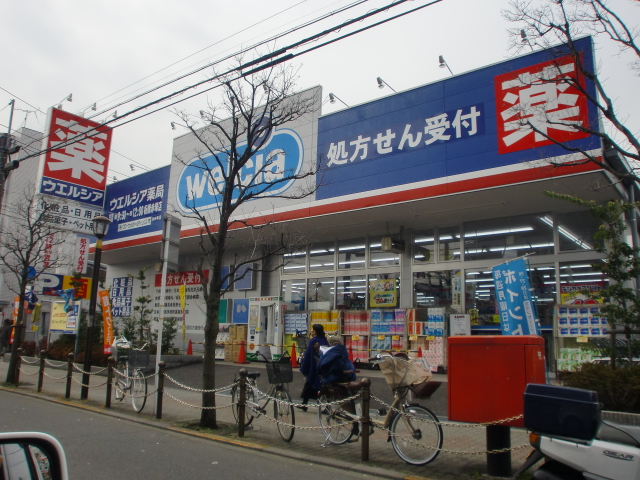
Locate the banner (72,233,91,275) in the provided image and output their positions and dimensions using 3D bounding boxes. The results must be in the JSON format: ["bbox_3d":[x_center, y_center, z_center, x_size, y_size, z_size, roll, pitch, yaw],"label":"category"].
[{"bbox_3d":[-8.762,0.554,19.000,0.120,1.388,0.604,-7,-14,39],"label":"banner"}]

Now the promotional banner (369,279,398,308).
[{"bbox_3d":[1.751,1.478,14.243,0.854,0.720,0.040,-7,-13,38],"label":"promotional banner"}]

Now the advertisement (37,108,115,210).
[{"bbox_3d":[-8.886,-2.892,18.855,0.460,3.050,2.250,-7,-13,38],"label":"advertisement"}]

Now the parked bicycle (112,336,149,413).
[{"bbox_3d":[-3.406,2.401,9.251,0.500,1.170,1.740,8,-13,-34],"label":"parked bicycle"}]

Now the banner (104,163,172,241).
[{"bbox_3d":[-6.782,-1.201,18.557,4.480,2.158,0.150,-7,-14,39],"label":"banner"}]

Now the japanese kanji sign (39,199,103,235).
[{"bbox_3d":[-9.059,-0.768,18.928,0.300,0.987,2.316,-7,-14,39],"label":"japanese kanji sign"}]

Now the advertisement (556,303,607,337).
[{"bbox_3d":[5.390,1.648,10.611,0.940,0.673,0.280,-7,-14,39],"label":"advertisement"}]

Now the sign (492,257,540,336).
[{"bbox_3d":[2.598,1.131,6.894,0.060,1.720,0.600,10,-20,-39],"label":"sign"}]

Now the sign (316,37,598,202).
[{"bbox_3d":[2.549,-2.374,11.450,6.446,2.199,0.250,-7,-13,38],"label":"sign"}]

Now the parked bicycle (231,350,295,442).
[{"bbox_3d":[-0.728,2.081,7.031,0.550,1.060,1.780,9,-13,-34],"label":"parked bicycle"}]

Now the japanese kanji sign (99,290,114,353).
[{"bbox_3d":[-6.388,2.468,15.489,0.600,1.900,0.080,-24,-24,36],"label":"japanese kanji sign"}]

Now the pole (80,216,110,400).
[{"bbox_3d":[-4.661,1.347,10.728,0.393,3.732,0.393,-8,-14,41],"label":"pole"}]

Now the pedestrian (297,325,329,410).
[{"bbox_3d":[-0.121,2.317,9.455,0.450,1.528,0.480,-4,-11,25],"label":"pedestrian"}]

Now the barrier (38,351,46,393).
[{"bbox_3d":[-6.123,2.895,11.434,0.110,0.890,0.110,-8,-14,41],"label":"barrier"}]

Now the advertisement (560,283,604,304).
[{"bbox_3d":[5.589,1.201,11.038,0.838,0.546,0.050,-7,-14,39],"label":"advertisement"}]

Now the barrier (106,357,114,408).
[{"bbox_3d":[-3.686,2.499,9.126,0.110,0.874,0.110,-7,-14,39],"label":"barrier"}]

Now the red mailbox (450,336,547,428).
[{"bbox_3d":[1.833,1.423,5.355,0.790,0.860,0.620,-8,-14,39],"label":"red mailbox"}]

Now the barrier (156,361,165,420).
[{"bbox_3d":[-2.459,2.327,8.052,0.110,0.873,0.110,-7,-14,39],"label":"barrier"}]

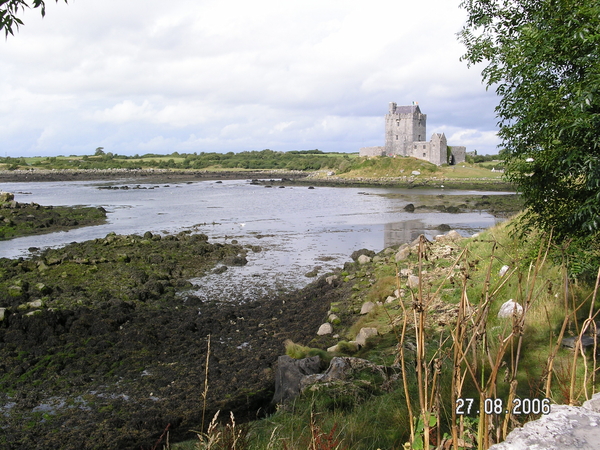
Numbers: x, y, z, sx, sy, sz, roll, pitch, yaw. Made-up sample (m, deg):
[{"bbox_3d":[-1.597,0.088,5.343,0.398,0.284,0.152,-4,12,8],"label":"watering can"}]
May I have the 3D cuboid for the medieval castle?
[{"bbox_3d":[42.200,-33.300,246.200,32.500,21.600,22.000,4,7,36],"label":"medieval castle"}]

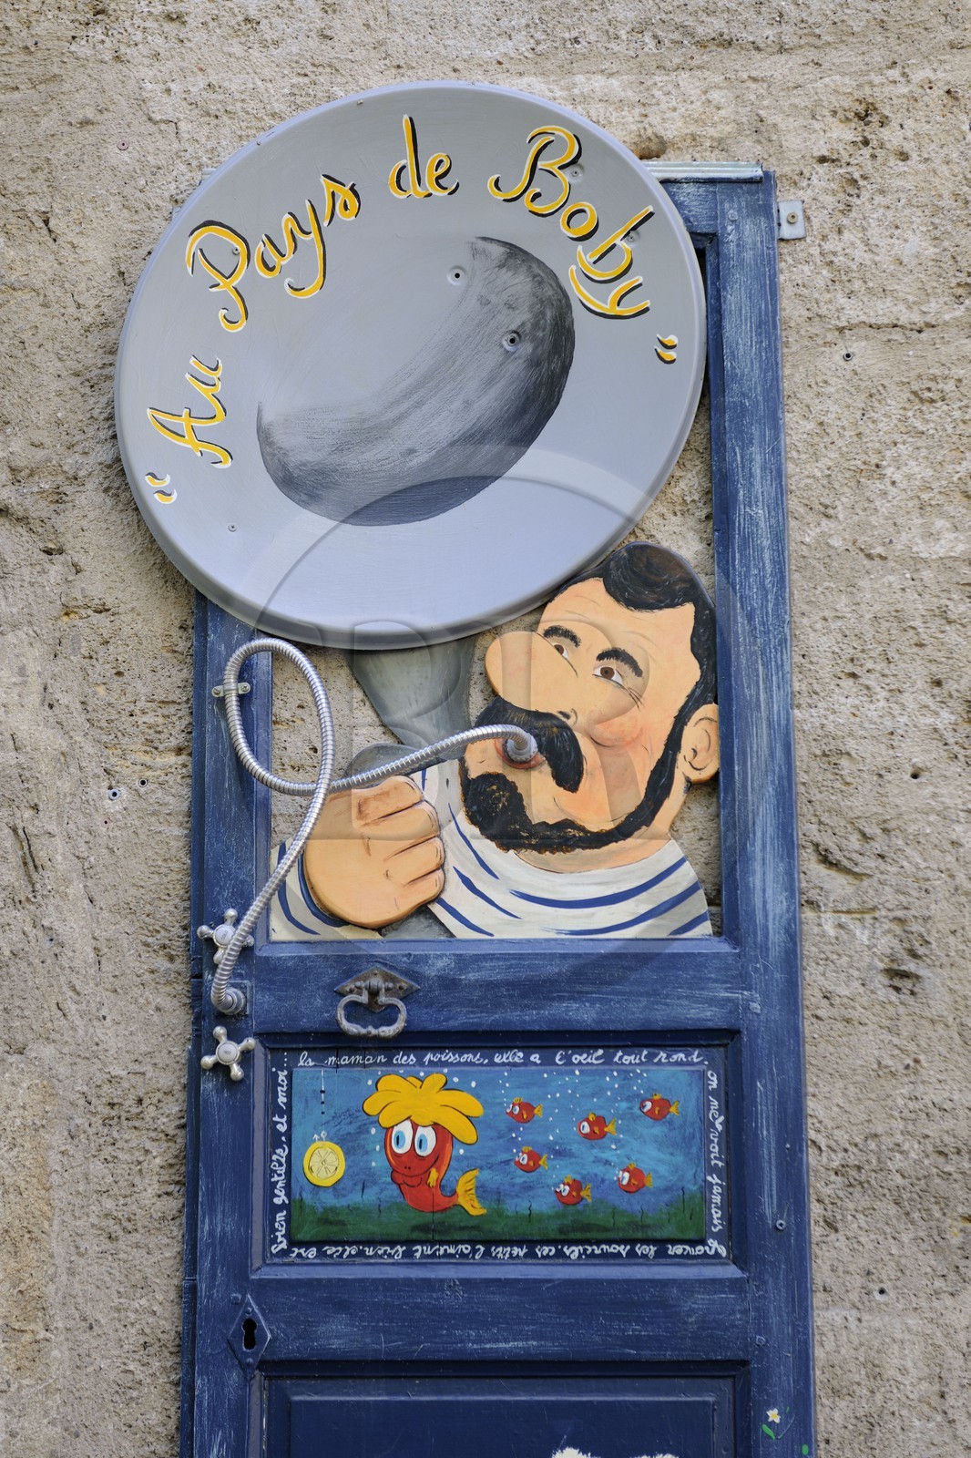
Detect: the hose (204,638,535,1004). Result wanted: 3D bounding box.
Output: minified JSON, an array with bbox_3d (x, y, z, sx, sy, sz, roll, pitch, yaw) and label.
[{"bbox_3d":[-0.122,0.102,3.075,0.354,0.412,0.075,0,-13,1],"label":"hose"}]

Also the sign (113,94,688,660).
[{"bbox_3d":[-0.085,-0.404,3.168,0.653,0.658,0.085,0,-13,1],"label":"sign"}]

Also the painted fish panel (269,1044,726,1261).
[{"bbox_3d":[0.016,0.446,3.000,0.480,0.219,0.020,-1,-13,2],"label":"painted fish panel"}]

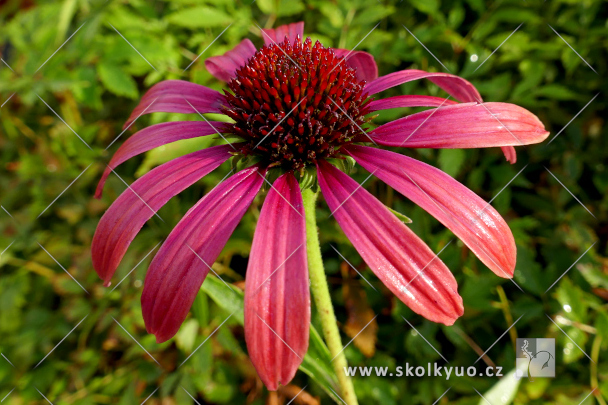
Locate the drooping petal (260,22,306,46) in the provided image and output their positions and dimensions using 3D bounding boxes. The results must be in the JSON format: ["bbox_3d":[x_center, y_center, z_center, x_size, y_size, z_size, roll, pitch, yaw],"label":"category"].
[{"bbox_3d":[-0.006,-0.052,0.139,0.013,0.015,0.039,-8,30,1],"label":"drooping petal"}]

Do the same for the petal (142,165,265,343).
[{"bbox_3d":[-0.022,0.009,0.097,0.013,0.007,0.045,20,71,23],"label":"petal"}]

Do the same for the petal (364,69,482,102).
[{"bbox_3d":[0.038,-0.035,0.129,0.045,0.007,0.011,-2,54,-25],"label":"petal"}]

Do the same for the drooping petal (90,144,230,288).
[{"bbox_3d":[-0.038,0.001,0.110,0.052,0.009,0.014,-45,60,7],"label":"drooping petal"}]

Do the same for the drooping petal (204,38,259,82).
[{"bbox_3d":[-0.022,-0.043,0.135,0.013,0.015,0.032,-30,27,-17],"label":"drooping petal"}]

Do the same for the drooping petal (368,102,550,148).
[{"bbox_3d":[0.040,-0.018,0.108,0.046,0.006,0.013,-1,46,1],"label":"drooping petal"}]

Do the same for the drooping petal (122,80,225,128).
[{"bbox_3d":[-0.042,-0.029,0.131,0.045,0.008,0.012,-5,54,29],"label":"drooping petal"}]

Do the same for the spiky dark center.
[{"bbox_3d":[-0.002,-0.026,0.111,0.039,0.025,0.039,-6,42,0],"label":"spiky dark center"}]

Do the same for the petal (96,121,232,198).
[{"bbox_3d":[-0.044,-0.014,0.125,0.053,0.009,0.011,-23,54,20],"label":"petal"}]

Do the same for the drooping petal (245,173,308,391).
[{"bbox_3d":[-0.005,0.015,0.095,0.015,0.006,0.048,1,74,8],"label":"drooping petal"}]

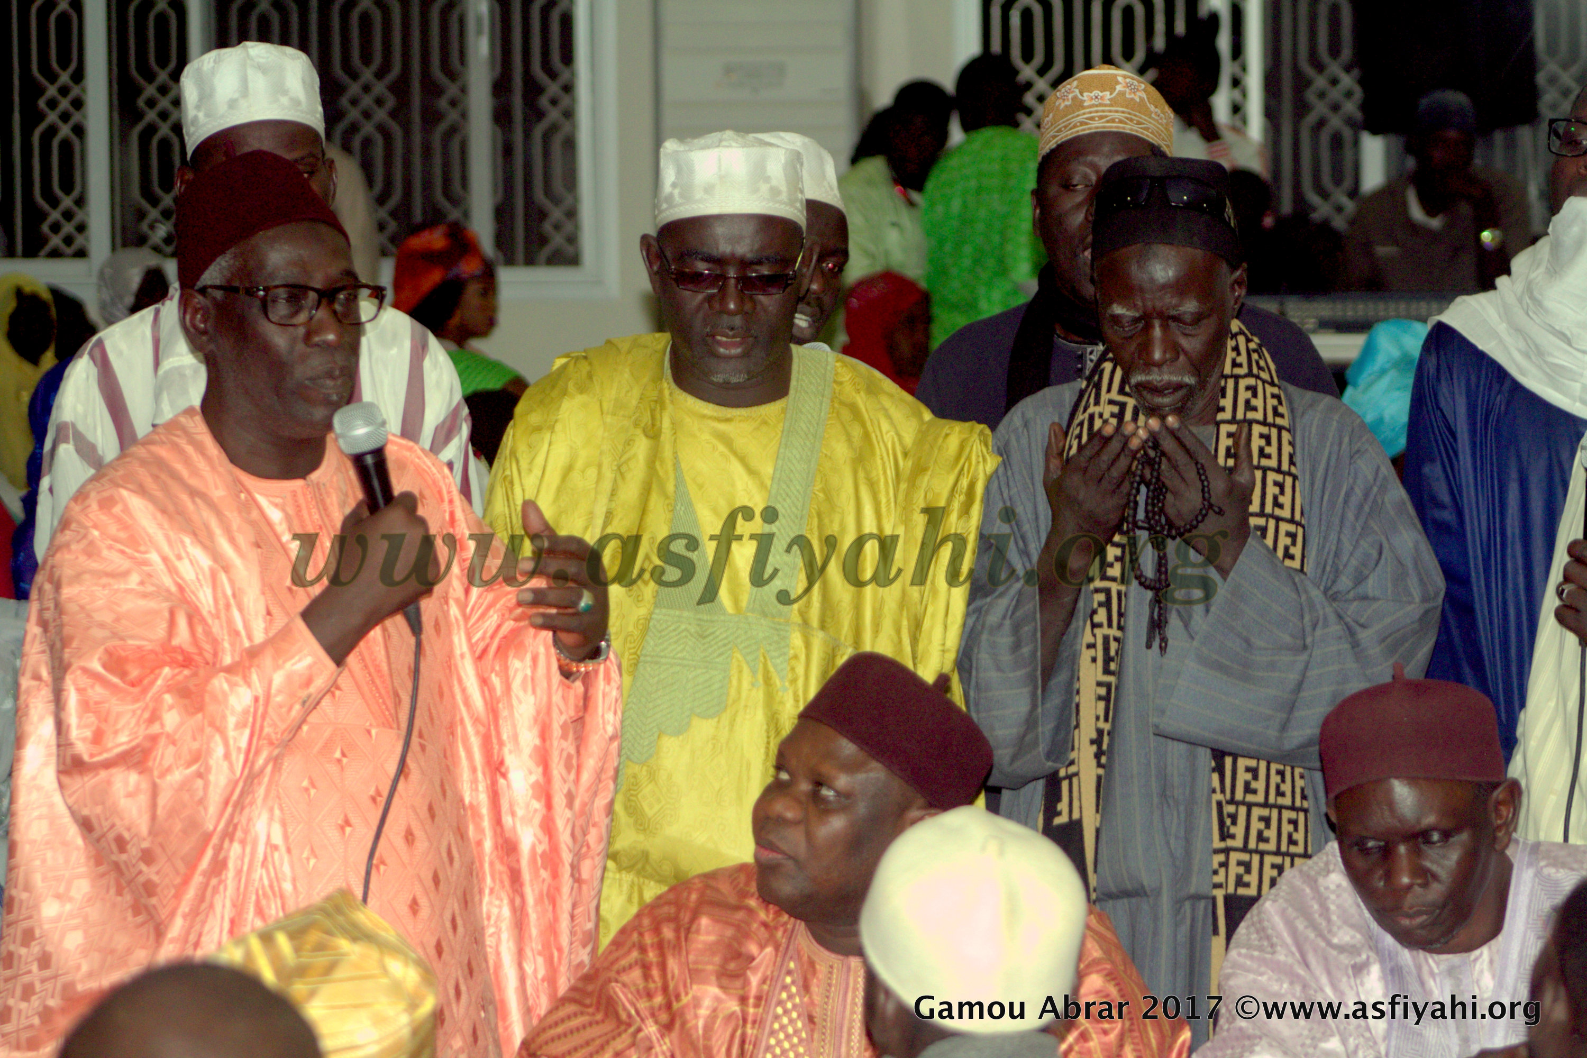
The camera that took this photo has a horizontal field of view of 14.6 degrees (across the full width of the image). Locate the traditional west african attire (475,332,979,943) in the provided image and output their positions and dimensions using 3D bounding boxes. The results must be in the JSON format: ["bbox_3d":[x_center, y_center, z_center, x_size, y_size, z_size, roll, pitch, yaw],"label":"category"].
[{"bbox_3d":[-0.058,0.538,6.784,0.560,1.480,0.400,0,4,3],"label":"traditional west african attire"}]

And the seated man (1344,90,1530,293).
[{"bbox_3d":[1.753,-0.354,16.874,0.530,1.660,0.380,0,5,5],"label":"seated man"}]

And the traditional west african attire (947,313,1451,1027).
[{"bbox_3d":[0.443,0.526,6.784,0.520,1.480,0.480,0,4,9],"label":"traditional west african attire"}]

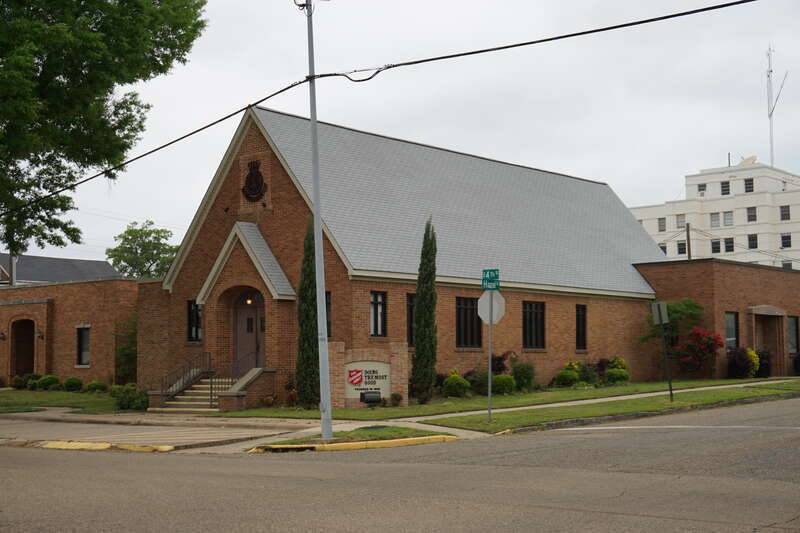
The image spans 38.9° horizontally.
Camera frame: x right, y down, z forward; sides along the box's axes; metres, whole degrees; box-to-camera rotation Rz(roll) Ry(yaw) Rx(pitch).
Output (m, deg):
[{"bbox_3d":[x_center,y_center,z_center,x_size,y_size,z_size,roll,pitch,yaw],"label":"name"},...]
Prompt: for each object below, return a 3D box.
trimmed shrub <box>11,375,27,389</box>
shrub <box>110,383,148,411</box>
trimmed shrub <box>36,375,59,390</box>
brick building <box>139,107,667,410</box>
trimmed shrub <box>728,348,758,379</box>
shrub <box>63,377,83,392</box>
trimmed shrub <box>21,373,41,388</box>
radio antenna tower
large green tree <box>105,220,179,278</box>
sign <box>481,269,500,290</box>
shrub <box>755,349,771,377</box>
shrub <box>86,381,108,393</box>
[{"bbox_3d":[-13.805,4.162,41.000,0.600,0.500,0.600,-5,-7,42],"label":"trimmed shrub"},{"bbox_3d":[-8.189,3.936,34.300,1.150,0.840,1.100,-5,-7,42],"label":"shrub"},{"bbox_3d":[-12.383,4.075,39.800,0.780,0.560,0.720,-5,-7,42],"label":"trimmed shrub"},{"bbox_3d":[1.408,0.276,42.701,9.950,9.310,22.680,-5,-7,42],"label":"brick building"},{"bbox_3d":[13.150,3.713,43.372,1.100,1.150,1.150,-5,-7,42],"label":"trimmed shrub"},{"bbox_3d":[-11.215,4.041,38.800,0.680,0.520,0.660,-5,-7,42],"label":"shrub"},{"bbox_3d":[-13.208,4.075,40.500,0.720,0.550,0.700,-5,-7,42],"label":"trimmed shrub"},{"bbox_3d":[46.523,-19.523,140.000,2.400,15.500,1.200,-5,-7,42],"label":"radio antenna tower"},{"bbox_3d":[-16.300,2.097,72.000,5.600,9.800,5.600,-5,-7,42],"label":"large green tree"},{"bbox_3d":[1.963,0.288,24.500,0.450,0.460,0.680,-5,-7,42],"label":"sign"},{"bbox_3d":[14.284,3.783,44.644,0.800,1.100,0.750,-5,-7,42],"label":"shrub"},{"bbox_3d":[-10.092,4.004,37.800,0.720,0.380,0.660,-5,-7,42],"label":"shrub"}]

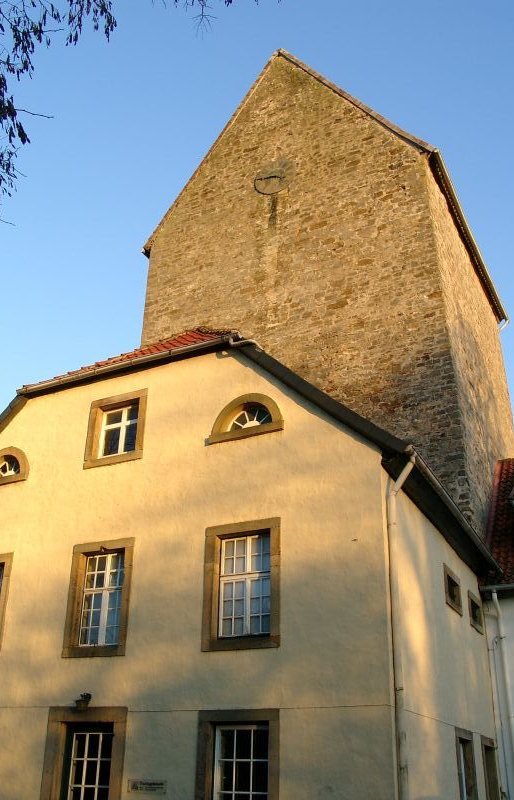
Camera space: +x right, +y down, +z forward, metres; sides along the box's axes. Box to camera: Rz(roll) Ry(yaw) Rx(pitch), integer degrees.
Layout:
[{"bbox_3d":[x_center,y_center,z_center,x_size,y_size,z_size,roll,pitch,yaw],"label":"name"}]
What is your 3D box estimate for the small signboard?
[{"bbox_3d":[-1.724,6.069,12.325,0.724,0.180,0.025,-12,-29,25],"label":"small signboard"}]

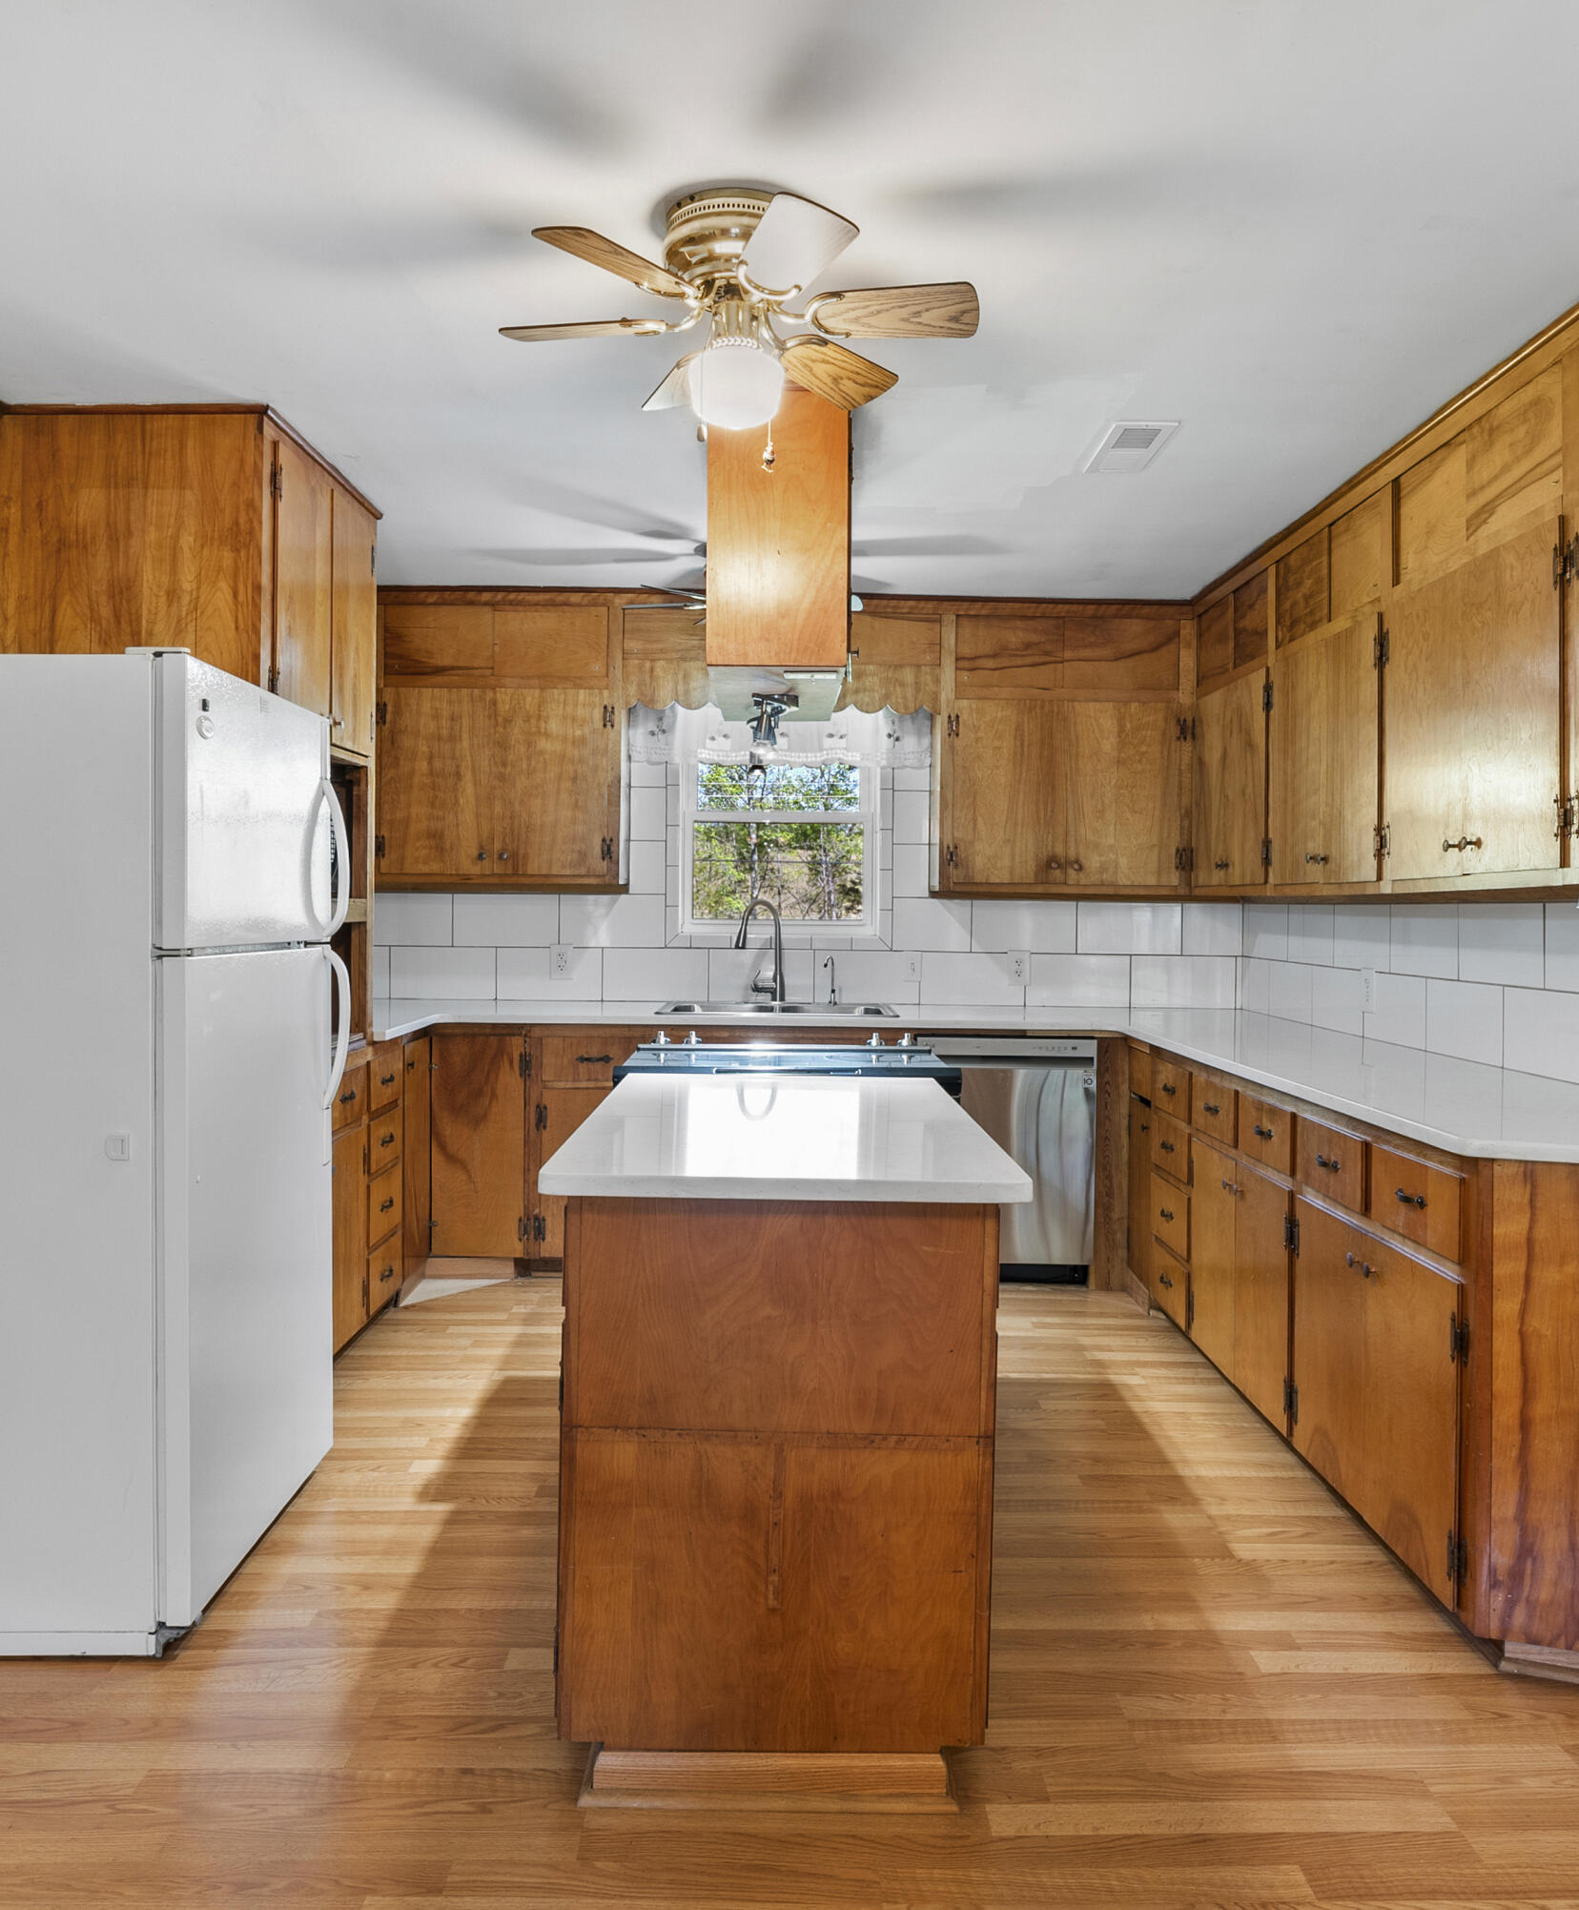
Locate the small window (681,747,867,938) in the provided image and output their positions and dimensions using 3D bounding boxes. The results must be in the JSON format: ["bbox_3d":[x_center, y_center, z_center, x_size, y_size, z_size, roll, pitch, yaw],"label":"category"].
[{"bbox_3d":[-0.046,-0.481,4.936,0.757,0.808,0.101,1,2,0],"label":"small window"}]

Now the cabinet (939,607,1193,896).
[{"bbox_3d":[0.992,-0.734,4.748,0.929,1.065,0.333,1,2,0],"label":"cabinet"}]

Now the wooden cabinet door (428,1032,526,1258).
[{"bbox_3d":[-1.042,0.643,4.270,0.311,0.742,0.022,0,1,0],"label":"wooden cabinet door"}]

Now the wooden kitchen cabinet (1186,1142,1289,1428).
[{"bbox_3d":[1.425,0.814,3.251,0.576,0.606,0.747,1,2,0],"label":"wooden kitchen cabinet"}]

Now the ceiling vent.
[{"bbox_3d":[0.823,-1.222,3.090,0.155,0.020,0.350,1,2,0],"label":"ceiling vent"}]

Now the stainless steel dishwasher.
[{"bbox_3d":[0.735,0.701,4.633,0.606,0.869,0.606,1,2,0],"label":"stainless steel dishwasher"}]

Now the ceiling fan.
[{"bbox_3d":[-0.091,-1.038,2.090,0.778,0.353,0.757,1,2,0],"label":"ceiling fan"}]

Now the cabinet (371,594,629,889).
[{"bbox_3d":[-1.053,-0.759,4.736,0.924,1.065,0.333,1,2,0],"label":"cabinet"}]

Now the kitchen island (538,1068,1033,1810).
[{"bbox_3d":[-0.021,0.739,2.278,0.674,0.923,1.096,1,2,0],"label":"kitchen island"}]

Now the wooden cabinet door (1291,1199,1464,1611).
[{"bbox_3d":[1.073,0.776,2.350,0.022,0.526,0.655,0,1,0],"label":"wooden cabinet door"}]

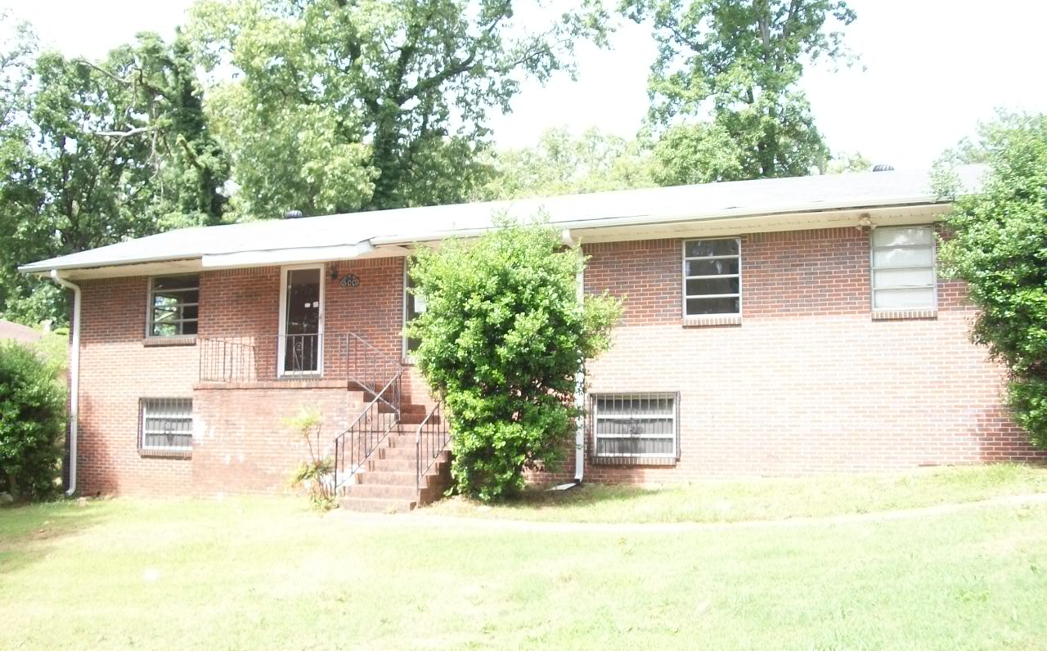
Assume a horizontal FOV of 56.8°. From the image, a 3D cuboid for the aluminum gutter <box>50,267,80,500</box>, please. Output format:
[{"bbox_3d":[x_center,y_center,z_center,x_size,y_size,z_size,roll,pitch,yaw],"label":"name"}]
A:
[{"bbox_3d":[-9.266,1.164,19.409,0.100,4.503,0.680,-2,-5,22],"label":"aluminum gutter"}]

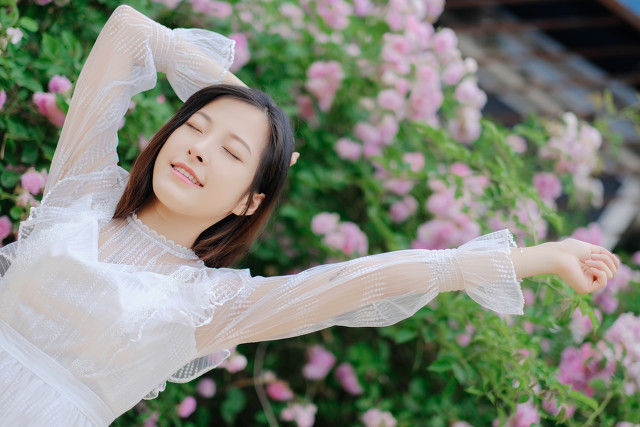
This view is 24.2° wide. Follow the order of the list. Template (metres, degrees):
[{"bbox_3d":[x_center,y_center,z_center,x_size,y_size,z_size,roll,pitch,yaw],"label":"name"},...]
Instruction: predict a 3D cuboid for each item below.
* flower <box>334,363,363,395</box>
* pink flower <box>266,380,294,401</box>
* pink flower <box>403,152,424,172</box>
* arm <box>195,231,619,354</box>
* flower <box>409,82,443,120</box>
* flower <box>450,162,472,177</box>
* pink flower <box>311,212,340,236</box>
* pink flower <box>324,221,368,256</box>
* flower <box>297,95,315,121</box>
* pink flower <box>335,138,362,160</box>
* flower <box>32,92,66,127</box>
[{"bbox_3d":[0.050,0.289,2.620,0.058,0.032,0.033,60,3,0],"label":"flower"},{"bbox_3d":[-0.066,0.297,2.510,0.047,0.030,0.033,32,0,-7],"label":"pink flower"},{"bbox_3d":[0.188,-0.102,3.000,0.044,0.042,0.037,31,-3,2],"label":"pink flower"},{"bbox_3d":[0.117,0.102,2.060,0.595,0.128,0.130,-6,0,-4],"label":"arm"},{"bbox_3d":[0.199,-0.211,2.817,0.060,0.067,0.056,32,0,-7],"label":"flower"},{"bbox_3d":[0.261,-0.081,2.759,0.041,0.026,0.031,32,0,-7],"label":"flower"},{"bbox_3d":[0.010,0.018,2.720,0.053,0.040,0.042,6,0,11],"label":"pink flower"},{"bbox_3d":[0.052,0.049,2.950,0.085,0.067,0.065,31,-3,1],"label":"pink flower"},{"bbox_3d":[-0.025,-0.193,2.720,0.035,0.045,0.035,-9,0,1],"label":"flower"},{"bbox_3d":[0.053,-0.118,2.762,0.050,0.039,0.041,32,0,-7],"label":"pink flower"},{"bbox_3d":[-0.435,-0.167,2.400,0.061,0.040,0.040,56,9,0],"label":"flower"}]

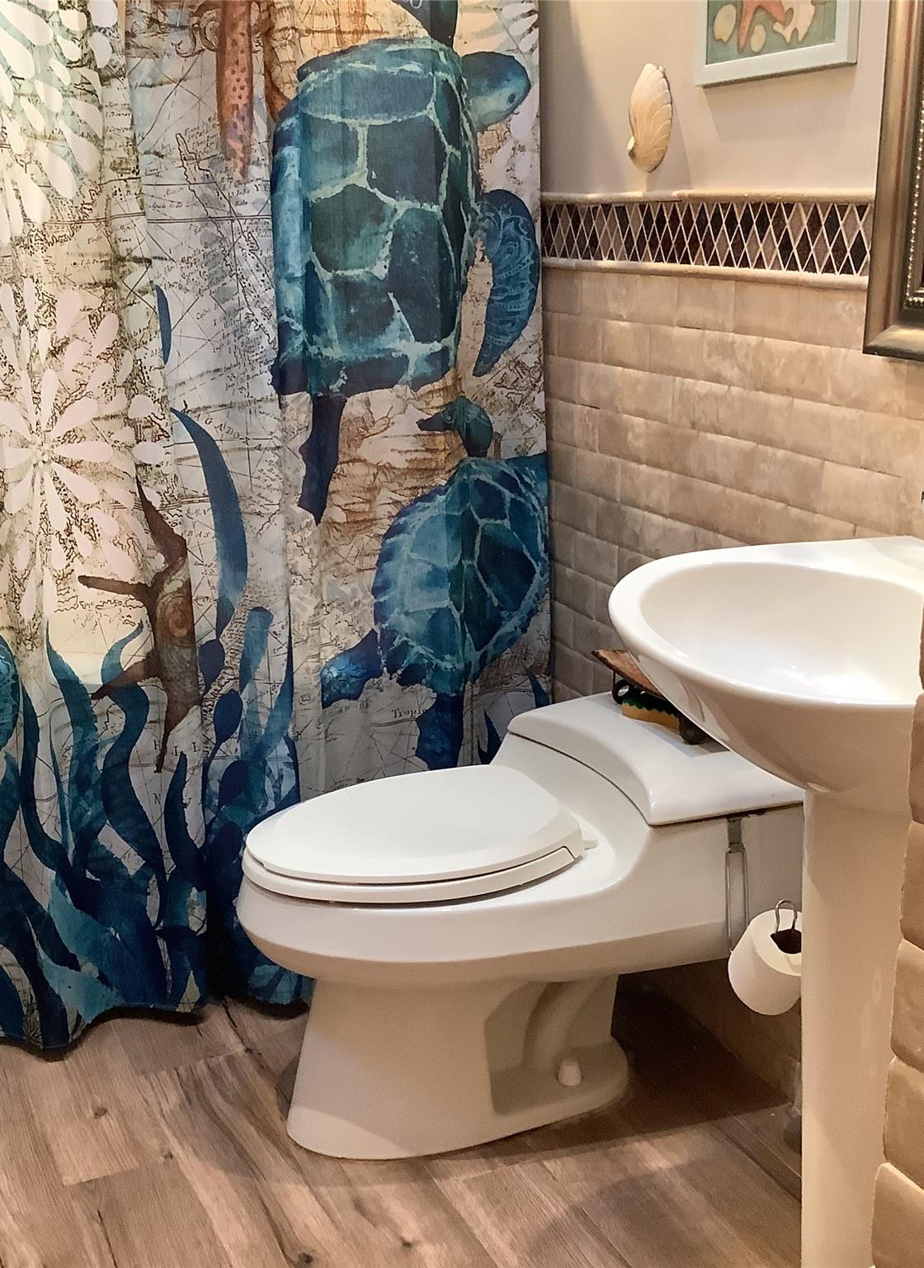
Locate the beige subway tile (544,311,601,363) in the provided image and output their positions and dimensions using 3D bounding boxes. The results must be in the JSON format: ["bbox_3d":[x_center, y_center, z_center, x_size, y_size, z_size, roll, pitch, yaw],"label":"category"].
[{"bbox_3d":[0.209,-0.533,2.721,0.012,0.076,0.172,-7,17,-25],"label":"beige subway tile"}]

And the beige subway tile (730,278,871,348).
[{"bbox_3d":[0.473,-0.444,2.115,0.012,0.075,0.289,-7,17,-25],"label":"beige subway tile"}]

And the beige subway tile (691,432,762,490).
[{"bbox_3d":[0.407,-0.262,2.309,0.012,0.075,0.151,-7,17,-25],"label":"beige subway tile"}]

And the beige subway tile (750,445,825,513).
[{"bbox_3d":[0.483,-0.229,2.222,0.012,0.076,0.156,-7,17,-25],"label":"beige subway tile"}]

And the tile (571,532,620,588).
[{"bbox_3d":[0.247,-0.138,2.749,0.012,0.076,0.152,-7,17,-25],"label":"tile"}]

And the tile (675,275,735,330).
[{"bbox_3d":[0.370,-0.496,2.296,0.011,0.073,0.152,-7,17,-25],"label":"tile"}]

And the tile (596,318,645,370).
[{"bbox_3d":[0.278,-0.494,2.585,0.012,0.076,0.152,-7,17,-25],"label":"tile"}]

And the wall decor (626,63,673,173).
[{"bbox_3d":[0.288,-0.804,2.360,0.042,0.162,0.125,-7,17,-25],"label":"wall decor"}]

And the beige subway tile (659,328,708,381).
[{"bbox_3d":[0.354,-0.451,2.435,0.012,0.076,0.149,-7,17,-25],"label":"beige subway tile"}]

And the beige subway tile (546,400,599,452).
[{"bbox_3d":[0.210,-0.373,2.706,0.012,0.075,0.151,-7,17,-25],"label":"beige subway tile"}]

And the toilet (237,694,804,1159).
[{"bbox_3d":[0.045,0.453,2.315,0.782,0.551,0.437,-7,17,-25],"label":"toilet"}]

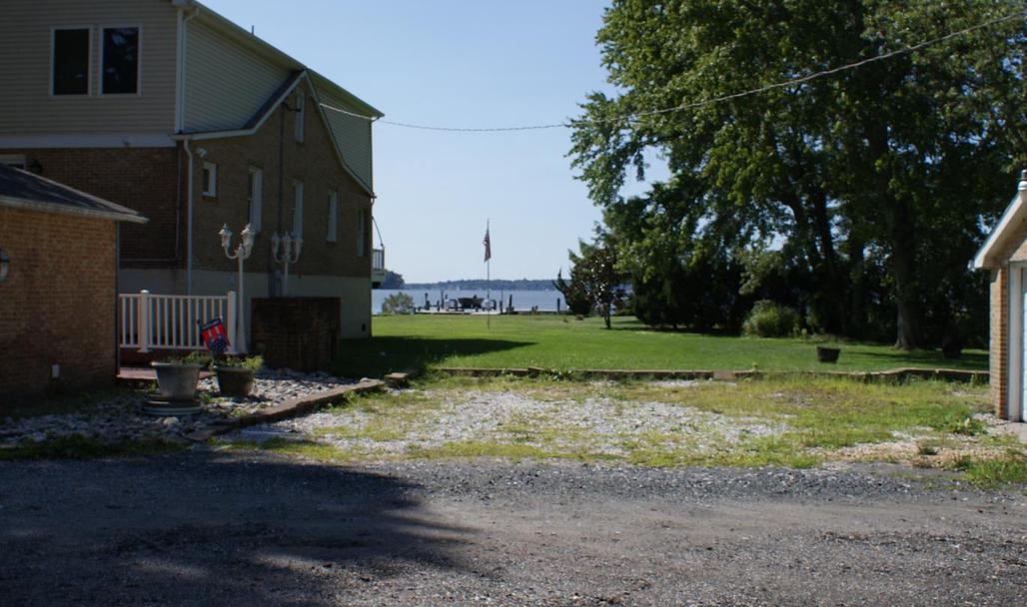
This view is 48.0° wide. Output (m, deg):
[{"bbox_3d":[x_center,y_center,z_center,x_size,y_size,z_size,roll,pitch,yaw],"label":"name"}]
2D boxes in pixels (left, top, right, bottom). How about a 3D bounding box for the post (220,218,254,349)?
[{"bbox_3d":[-4.291,-0.248,17.900,0.560,2.020,0.600,0,1,-13],"label":"post"}]

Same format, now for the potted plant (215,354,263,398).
[{"bbox_3d":[-3.525,0.935,14.800,0.600,0.550,0.540,0,1,-13],"label":"potted plant"}]

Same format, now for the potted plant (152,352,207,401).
[{"bbox_3d":[-4.004,0.876,13.800,0.650,0.570,0.620,0,1,-16],"label":"potted plant"}]

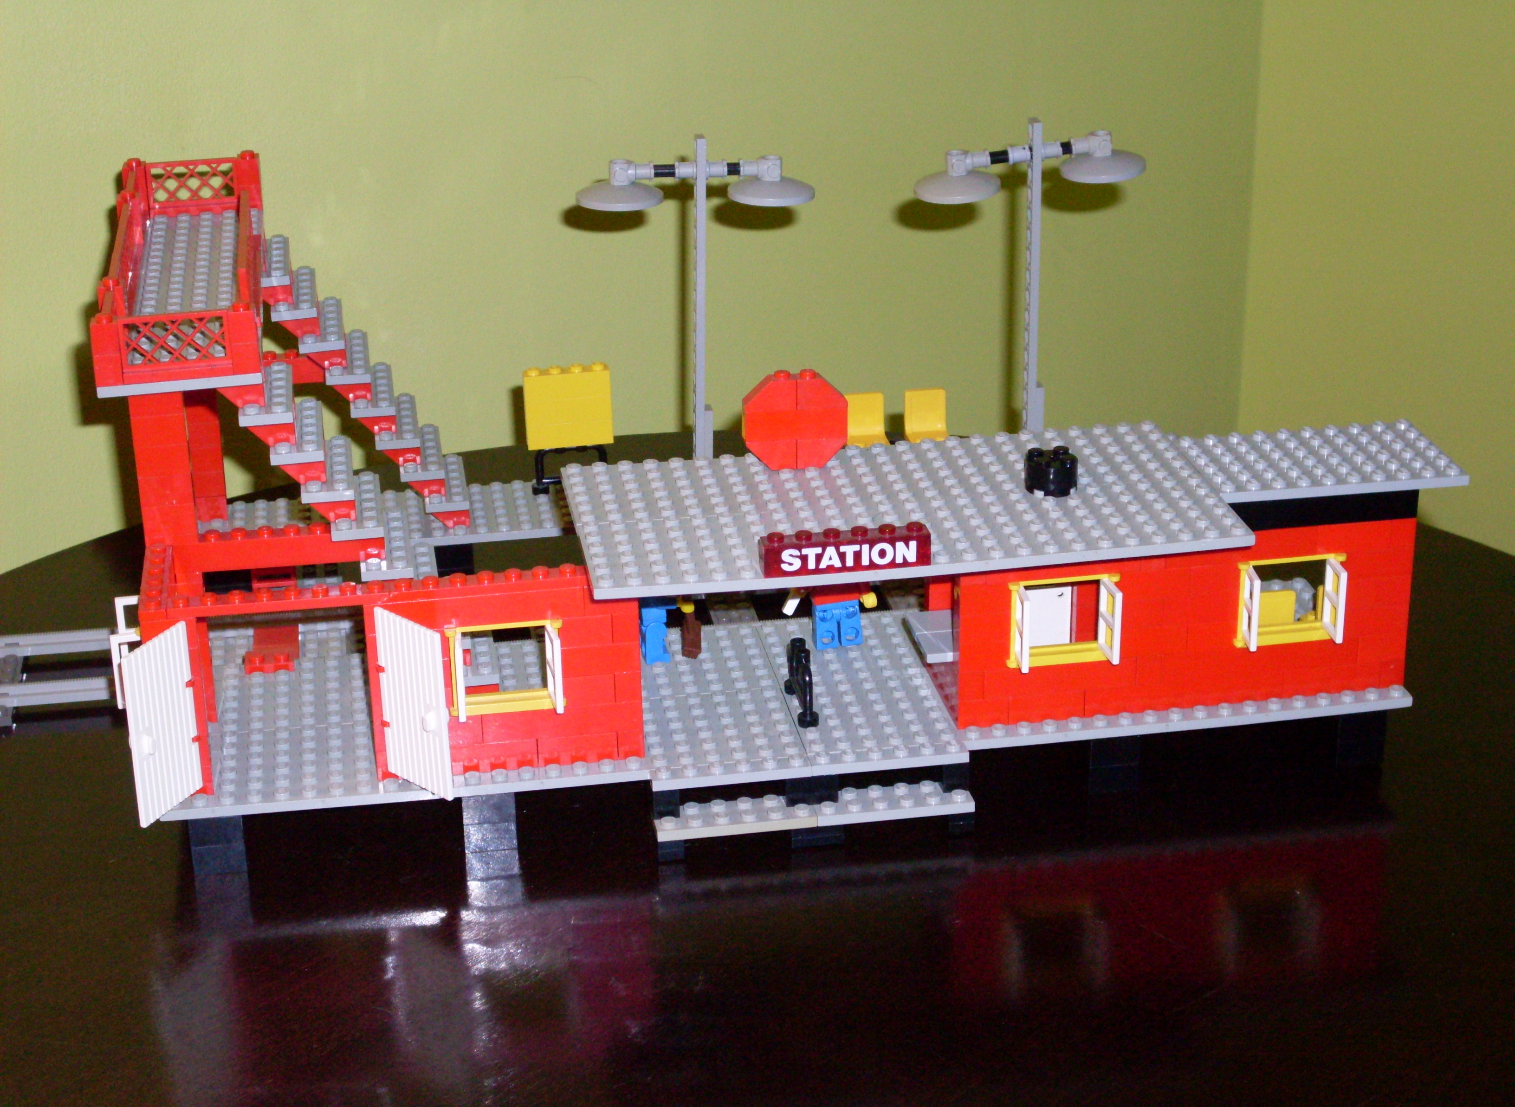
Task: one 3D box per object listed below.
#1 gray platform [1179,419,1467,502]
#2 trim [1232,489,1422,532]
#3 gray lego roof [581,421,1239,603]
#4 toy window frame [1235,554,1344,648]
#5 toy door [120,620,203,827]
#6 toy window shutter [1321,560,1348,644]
[{"bbox_3d":[0.171,-0.028,0.965,0.086,0.005,0.048,-5,24,-9],"label":"gray platform"},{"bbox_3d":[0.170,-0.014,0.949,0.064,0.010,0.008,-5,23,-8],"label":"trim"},{"bbox_3d":[0.041,-0.014,0.928,0.192,0.005,0.096,-5,24,-9],"label":"gray lego roof"},{"bbox_3d":[0.164,0.013,0.961,0.034,0.029,0.011,-5,24,-9],"label":"toy window frame"},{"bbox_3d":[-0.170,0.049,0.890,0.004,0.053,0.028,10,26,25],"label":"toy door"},{"bbox_3d":[0.178,0.015,0.954,0.002,0.024,0.013,-5,24,-9],"label":"toy window shutter"}]

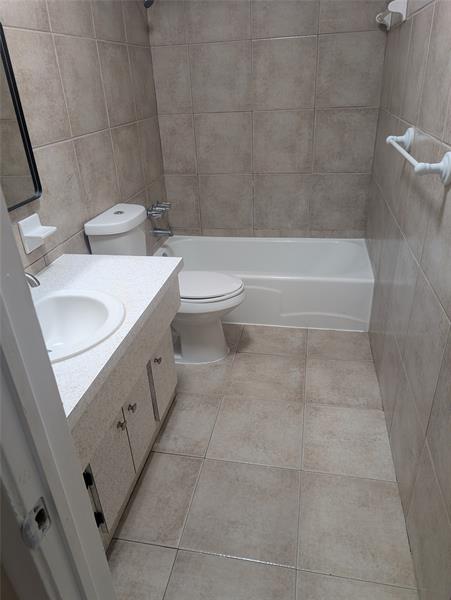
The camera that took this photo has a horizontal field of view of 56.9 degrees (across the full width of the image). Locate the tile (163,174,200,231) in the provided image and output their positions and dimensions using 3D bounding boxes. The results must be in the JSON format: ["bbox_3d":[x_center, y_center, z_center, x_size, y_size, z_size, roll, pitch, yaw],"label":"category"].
[{"bbox_3d":[-0.316,-0.741,3.177,0.261,0.405,0.010,3,29,11],"label":"tile"}]

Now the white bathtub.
[{"bbox_3d":[0.236,-0.141,3.003,1.485,0.386,0.689,3,28,11],"label":"white bathtub"}]

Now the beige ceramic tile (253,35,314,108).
[{"bbox_3d":[0.377,-1.442,2.673,0.413,0.408,0.010,3,28,11],"label":"beige ceramic tile"}]

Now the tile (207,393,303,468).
[{"bbox_3d":[0.153,0.606,1.935,0.409,0.014,0.405,3,29,11],"label":"tile"}]

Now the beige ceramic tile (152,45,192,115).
[{"bbox_3d":[-0.358,-1.478,2.820,0.262,0.405,0.014,3,29,11],"label":"beige ceramic tile"}]

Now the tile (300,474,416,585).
[{"bbox_3d":[0.464,0.817,1.525,0.371,0.010,0.398,3,29,11],"label":"tile"}]

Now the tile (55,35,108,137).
[{"bbox_3d":[-0.683,-1.029,2.009,0.014,0.405,0.399,3,29,11],"label":"tile"}]

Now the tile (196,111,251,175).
[{"bbox_3d":[-0.007,-1.100,2.943,0.409,0.413,0.010,3,28,11],"label":"tile"}]

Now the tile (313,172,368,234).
[{"bbox_3d":[0.806,-0.686,2.958,0.394,0.405,0.010,3,29,11],"label":"tile"}]

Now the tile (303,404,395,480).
[{"bbox_3d":[0.541,0.629,1.870,0.371,0.010,0.401,3,29,11],"label":"tile"}]

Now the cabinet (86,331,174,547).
[{"bbox_3d":[-0.575,0.539,1.647,0.479,0.528,1.045,3,28,11],"label":"cabinet"}]

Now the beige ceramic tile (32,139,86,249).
[{"bbox_3d":[-0.731,-0.464,1.831,0.010,0.413,0.412,3,29,11],"label":"beige ceramic tile"}]

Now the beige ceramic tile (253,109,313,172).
[{"bbox_3d":[0.396,-1.079,2.868,0.409,0.405,0.014,3,29,11],"label":"beige ceramic tile"}]

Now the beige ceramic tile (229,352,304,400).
[{"bbox_3d":[0.237,0.429,2.349,0.423,0.010,0.406,3,28,11],"label":"beige ceramic tile"}]

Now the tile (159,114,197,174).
[{"bbox_3d":[-0.337,-1.116,3.007,0.263,0.413,0.010,3,28,11],"label":"tile"}]

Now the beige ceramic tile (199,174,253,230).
[{"bbox_3d":[0.012,-0.735,3.136,0.409,0.412,0.010,3,28,11],"label":"beige ceramic tile"}]

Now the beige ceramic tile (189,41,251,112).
[{"bbox_3d":[-0.026,-1.462,2.751,0.409,0.408,0.010,3,28,11],"label":"beige ceramic tile"}]

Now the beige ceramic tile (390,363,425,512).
[{"bbox_3d":[0.681,0.527,1.569,0.014,0.419,0.394,3,29,11],"label":"beige ceramic tile"}]

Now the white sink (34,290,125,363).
[{"bbox_3d":[-0.562,0.146,1.381,0.477,0.180,0.477,3,29,11],"label":"white sink"}]

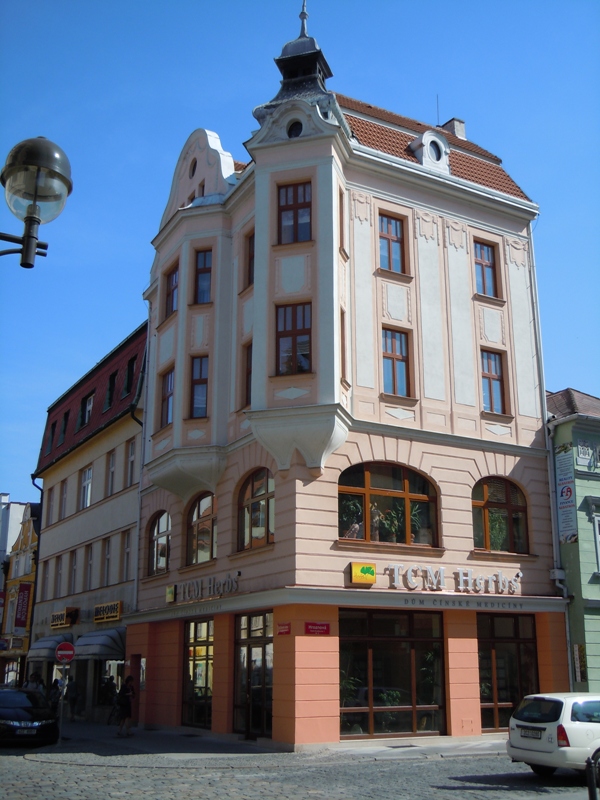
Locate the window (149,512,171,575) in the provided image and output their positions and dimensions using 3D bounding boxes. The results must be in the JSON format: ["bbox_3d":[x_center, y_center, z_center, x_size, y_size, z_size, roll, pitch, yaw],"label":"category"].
[{"bbox_3d":[-4.743,4.846,30.993,0.150,2.120,2.080,9,-19,-28],"label":"window"}]

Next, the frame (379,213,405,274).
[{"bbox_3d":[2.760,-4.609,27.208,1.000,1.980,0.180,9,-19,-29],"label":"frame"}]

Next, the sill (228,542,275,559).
[{"bbox_3d":[-1.270,4.146,24.456,0.250,0.150,2.650,9,-19,-28],"label":"sill"}]

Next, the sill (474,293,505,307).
[{"bbox_3d":[5.941,-3.166,28.235,1.270,0.170,0.280,9,-19,-29],"label":"sill"}]

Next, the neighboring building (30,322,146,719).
[{"bbox_3d":[-5.989,6.528,41.176,9.000,15.000,15.000,9,-19,-28],"label":"neighboring building"}]

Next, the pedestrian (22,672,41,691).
[{"bbox_3d":[-7.781,8.774,25.997,0.500,1.762,0.330,-4,-17,14],"label":"pedestrian"}]

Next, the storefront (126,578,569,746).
[{"bbox_3d":[0.969,8.471,28.746,9.400,3.780,11.900,9,-19,-29],"label":"storefront"}]

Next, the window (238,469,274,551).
[{"bbox_3d":[-1.204,3.044,24.928,0.160,2.150,2.170,9,-19,-28],"label":"window"}]

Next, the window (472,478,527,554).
[{"bbox_3d":[5.801,3.320,26.184,2.100,2.200,0.150,9,-19,-28],"label":"window"}]

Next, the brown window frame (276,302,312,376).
[{"bbox_3d":[-0.150,-1.627,24.056,0.998,2.100,0.180,-5,-17,15],"label":"brown window frame"}]

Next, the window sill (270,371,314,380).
[{"bbox_3d":[-0.188,-0.597,23.473,1.250,0.130,0.250,-4,-17,14],"label":"window sill"}]

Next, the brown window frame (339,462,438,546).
[{"bbox_3d":[2.434,2.869,24.568,3.250,2.250,0.220,9,-19,-29],"label":"brown window frame"}]

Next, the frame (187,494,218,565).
[{"bbox_3d":[-3.035,3.971,28.067,0.150,2.150,2.200,9,-19,-28],"label":"frame"}]

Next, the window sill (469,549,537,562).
[{"bbox_3d":[5.869,4.480,25.879,2.420,0.200,0.280,9,-19,-29],"label":"window sill"}]

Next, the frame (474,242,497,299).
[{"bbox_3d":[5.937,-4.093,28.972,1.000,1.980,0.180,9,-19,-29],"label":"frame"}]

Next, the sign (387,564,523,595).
[{"bbox_3d":[4.298,4.910,24.715,4.650,0.600,0.150,9,-19,-29],"label":"sign"}]

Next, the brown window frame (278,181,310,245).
[{"bbox_3d":[-0.129,-5.112,24.920,0.980,1.820,0.140,-4,-17,14],"label":"brown window frame"}]

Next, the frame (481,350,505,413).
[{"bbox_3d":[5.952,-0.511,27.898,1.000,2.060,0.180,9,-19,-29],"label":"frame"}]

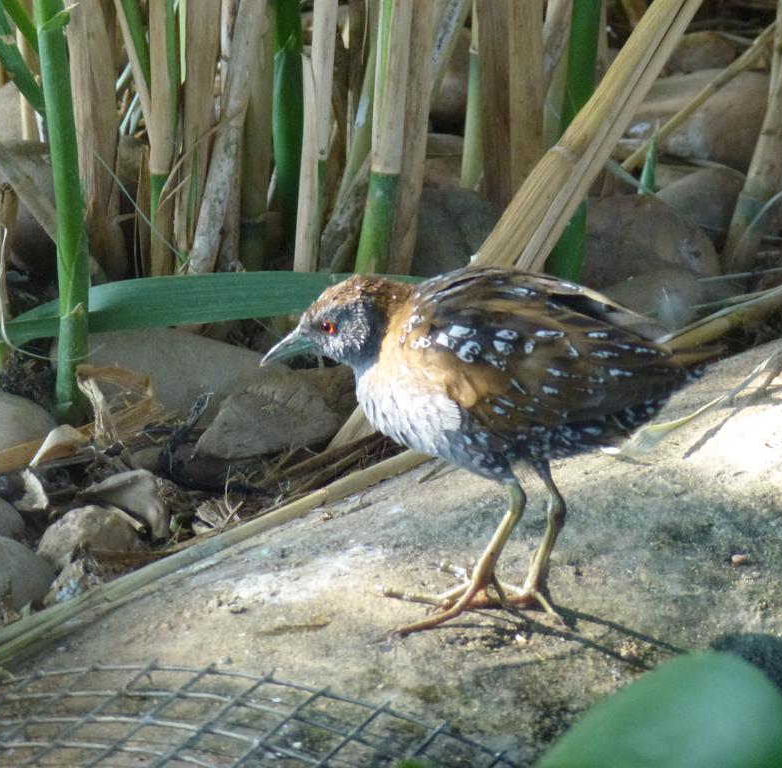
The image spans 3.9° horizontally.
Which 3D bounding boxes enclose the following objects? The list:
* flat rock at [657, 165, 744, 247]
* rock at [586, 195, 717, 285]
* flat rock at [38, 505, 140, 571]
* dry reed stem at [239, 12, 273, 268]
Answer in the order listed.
[{"bbox_3d":[0.104,-0.059,3.800,0.032,0.025,0.031,0,20,0],"label":"flat rock"},{"bbox_3d":[0.086,-0.047,3.760,0.046,0.029,0.038,0,20,0],"label":"rock"},{"bbox_3d":[-0.094,0.048,3.530,0.032,0.021,0.028,0,20,0],"label":"flat rock"},{"bbox_3d":[-0.043,-0.079,3.740,0.009,0.100,0.009,2,20,-1],"label":"dry reed stem"}]

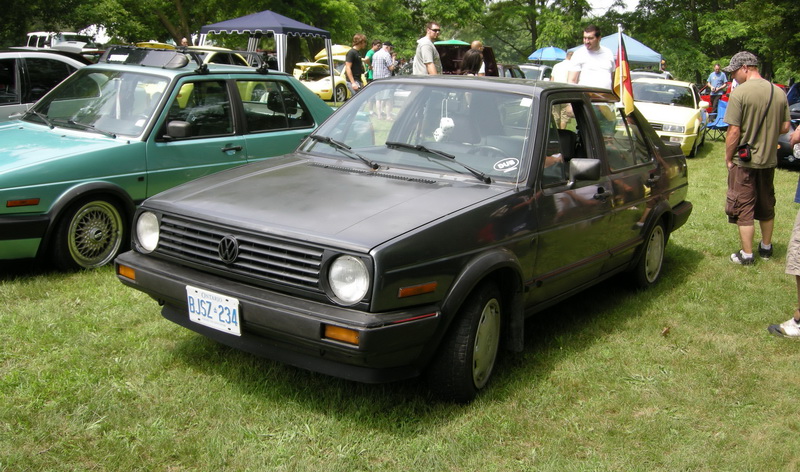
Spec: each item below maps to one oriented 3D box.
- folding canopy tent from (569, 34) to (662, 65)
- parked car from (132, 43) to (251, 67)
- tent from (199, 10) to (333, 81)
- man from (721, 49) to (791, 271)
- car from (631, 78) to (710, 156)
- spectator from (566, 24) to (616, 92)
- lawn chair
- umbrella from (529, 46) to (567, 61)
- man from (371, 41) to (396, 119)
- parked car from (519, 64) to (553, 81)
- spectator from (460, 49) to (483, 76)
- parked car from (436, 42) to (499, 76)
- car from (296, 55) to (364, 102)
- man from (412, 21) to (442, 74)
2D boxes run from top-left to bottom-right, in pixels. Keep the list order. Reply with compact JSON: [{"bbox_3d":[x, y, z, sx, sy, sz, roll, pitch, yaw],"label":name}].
[{"bbox_3d":[7.331,-5.761,28.742,3.050,2.660,3.050,5,13,13],"label":"folding canopy tent"},{"bbox_3d":[-4.495,-3.544,18.949,1.740,1.530,4.100,7,12,20],"label":"parked car"},{"bbox_3d":[-3.608,-4.883,22.742,2.850,2.480,2.850,7,12,22],"label":"tent"},{"bbox_3d":[2.815,-0.642,6.611,0.530,1.700,0.380,-2,13,-18],"label":"man"},{"bbox_3d":[4.700,-2.200,15.200,1.680,1.310,4.050,7,13,22],"label":"car"},{"bbox_3d":[1.700,-0.992,7.700,0.580,1.820,0.360,7,13,20],"label":"spectator"},{"bbox_3d":[7.053,-2.561,18.388,0.620,0.900,0.820,-8,15,-41],"label":"lawn chair"},{"bbox_3d":[6.464,-7.073,36.224,1.900,2.300,1.900,2,11,0],"label":"umbrella"},{"bbox_3d":[-0.370,-3.603,19.271,0.520,1.750,0.420,12,15,41],"label":"man"},{"bbox_3d":[5.316,-5.970,32.749,1.760,1.530,4.400,8,13,27],"label":"parked car"},{"bbox_3d":[1.012,-1.903,12.158,0.460,1.620,0.360,6,12,19],"label":"spectator"},{"bbox_3d":[1.449,-2.964,17.354,1.680,1.560,4.000,4,12,10],"label":"parked car"},{"bbox_3d":[-2.012,-4.816,25.333,1.780,1.360,4.300,7,12,24],"label":"car"},{"bbox_3d":[0.362,-2.103,11.880,0.400,1.850,0.550,4,11,6],"label":"man"}]

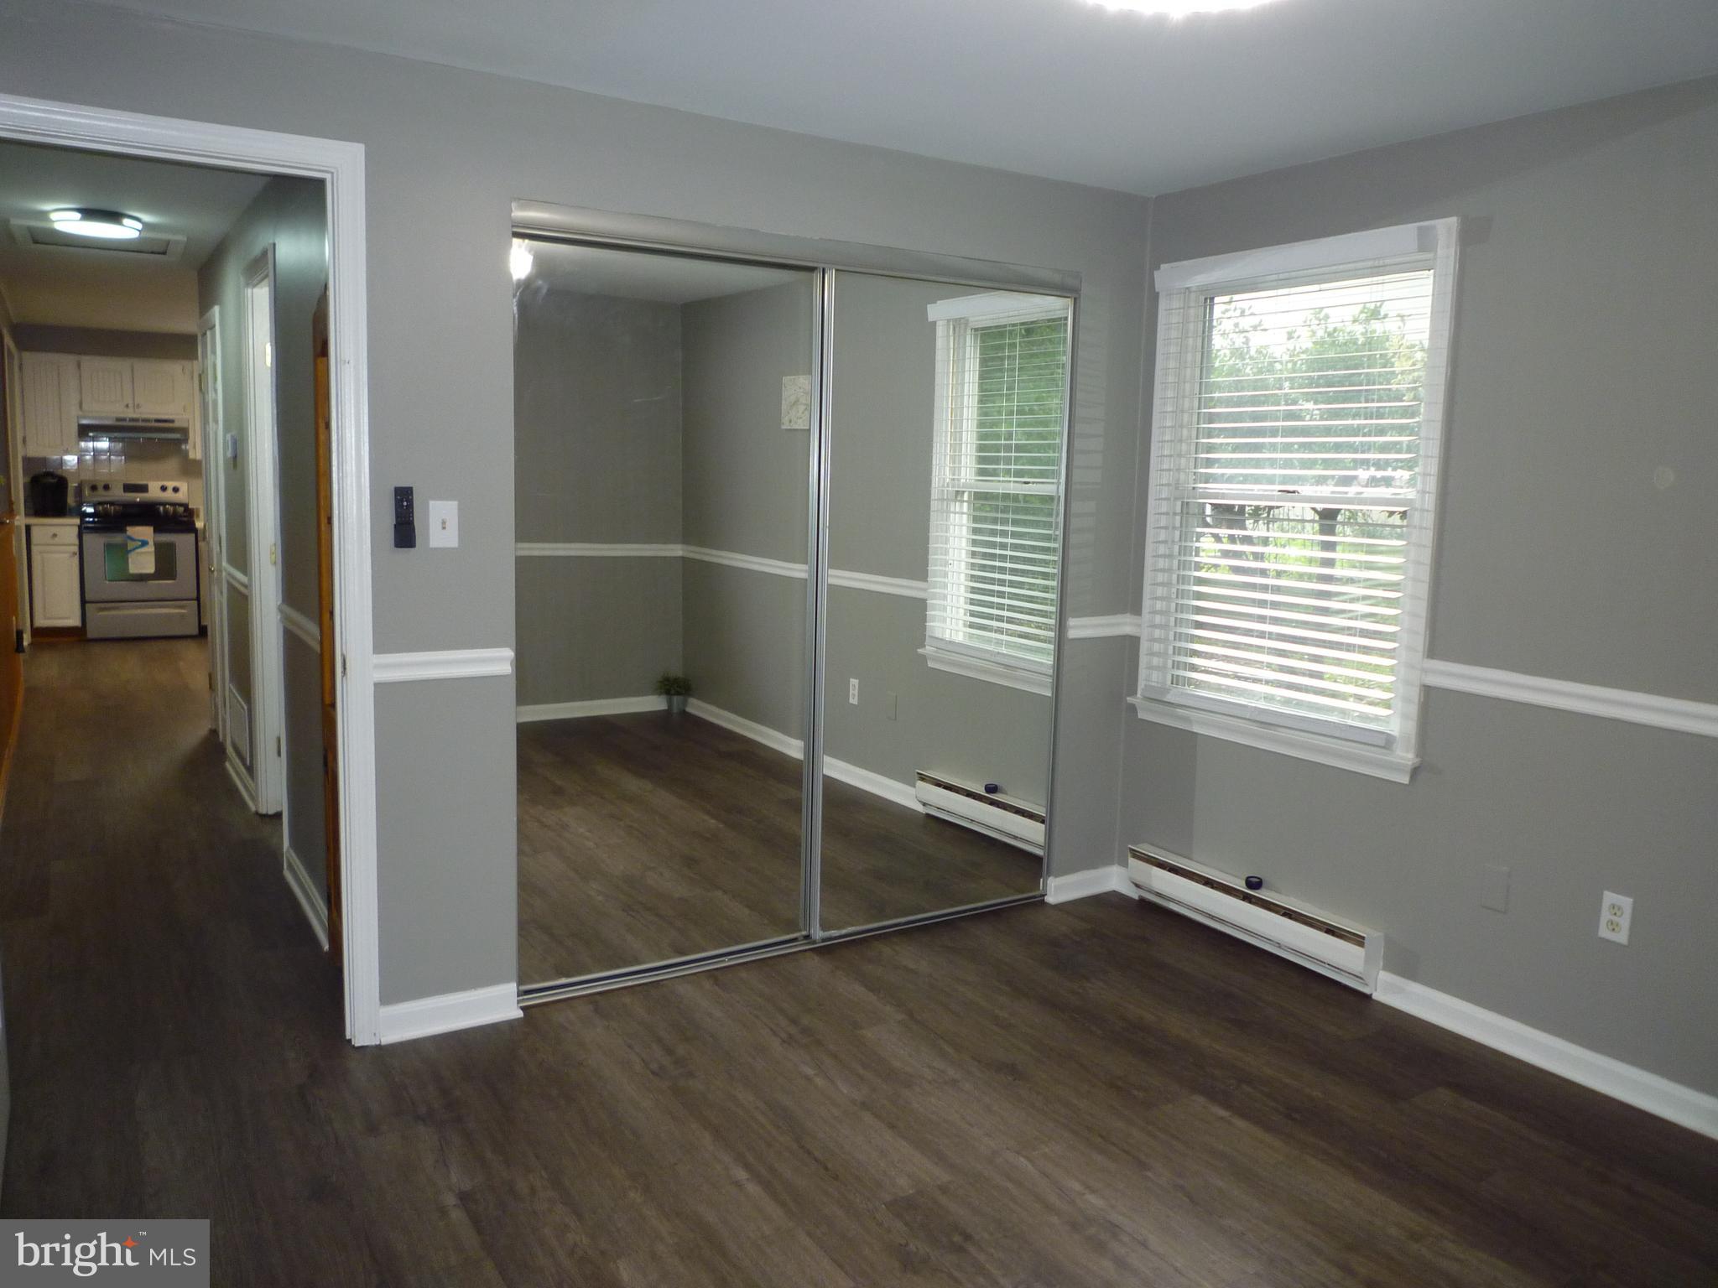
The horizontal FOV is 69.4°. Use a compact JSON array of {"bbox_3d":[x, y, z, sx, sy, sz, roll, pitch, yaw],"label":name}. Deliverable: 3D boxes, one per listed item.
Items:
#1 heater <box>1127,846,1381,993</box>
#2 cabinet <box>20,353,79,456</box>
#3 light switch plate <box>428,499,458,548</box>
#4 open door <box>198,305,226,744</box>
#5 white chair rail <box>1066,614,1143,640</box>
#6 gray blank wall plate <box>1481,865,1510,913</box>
[{"bbox_3d":[1.190,0.836,3.856,0.062,0.177,0.932,-3,9,-32],"label":"heater"},{"bbox_3d":[-6.290,-1.849,9.627,0.370,0.770,0.320,-3,9,-32],"label":"cabinet"},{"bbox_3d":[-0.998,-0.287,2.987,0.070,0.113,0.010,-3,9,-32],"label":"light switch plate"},{"bbox_3d":[-3.215,-0.537,6.176,0.050,2.080,0.780,-4,9,-32],"label":"open door"},{"bbox_3d":[0.815,-0.056,4.164,0.279,0.071,0.026,-3,9,-32],"label":"white chair rail"},{"bbox_3d":[1.655,0.638,3.230,0.007,0.114,0.070,-4,9,-32],"label":"gray blank wall plate"}]

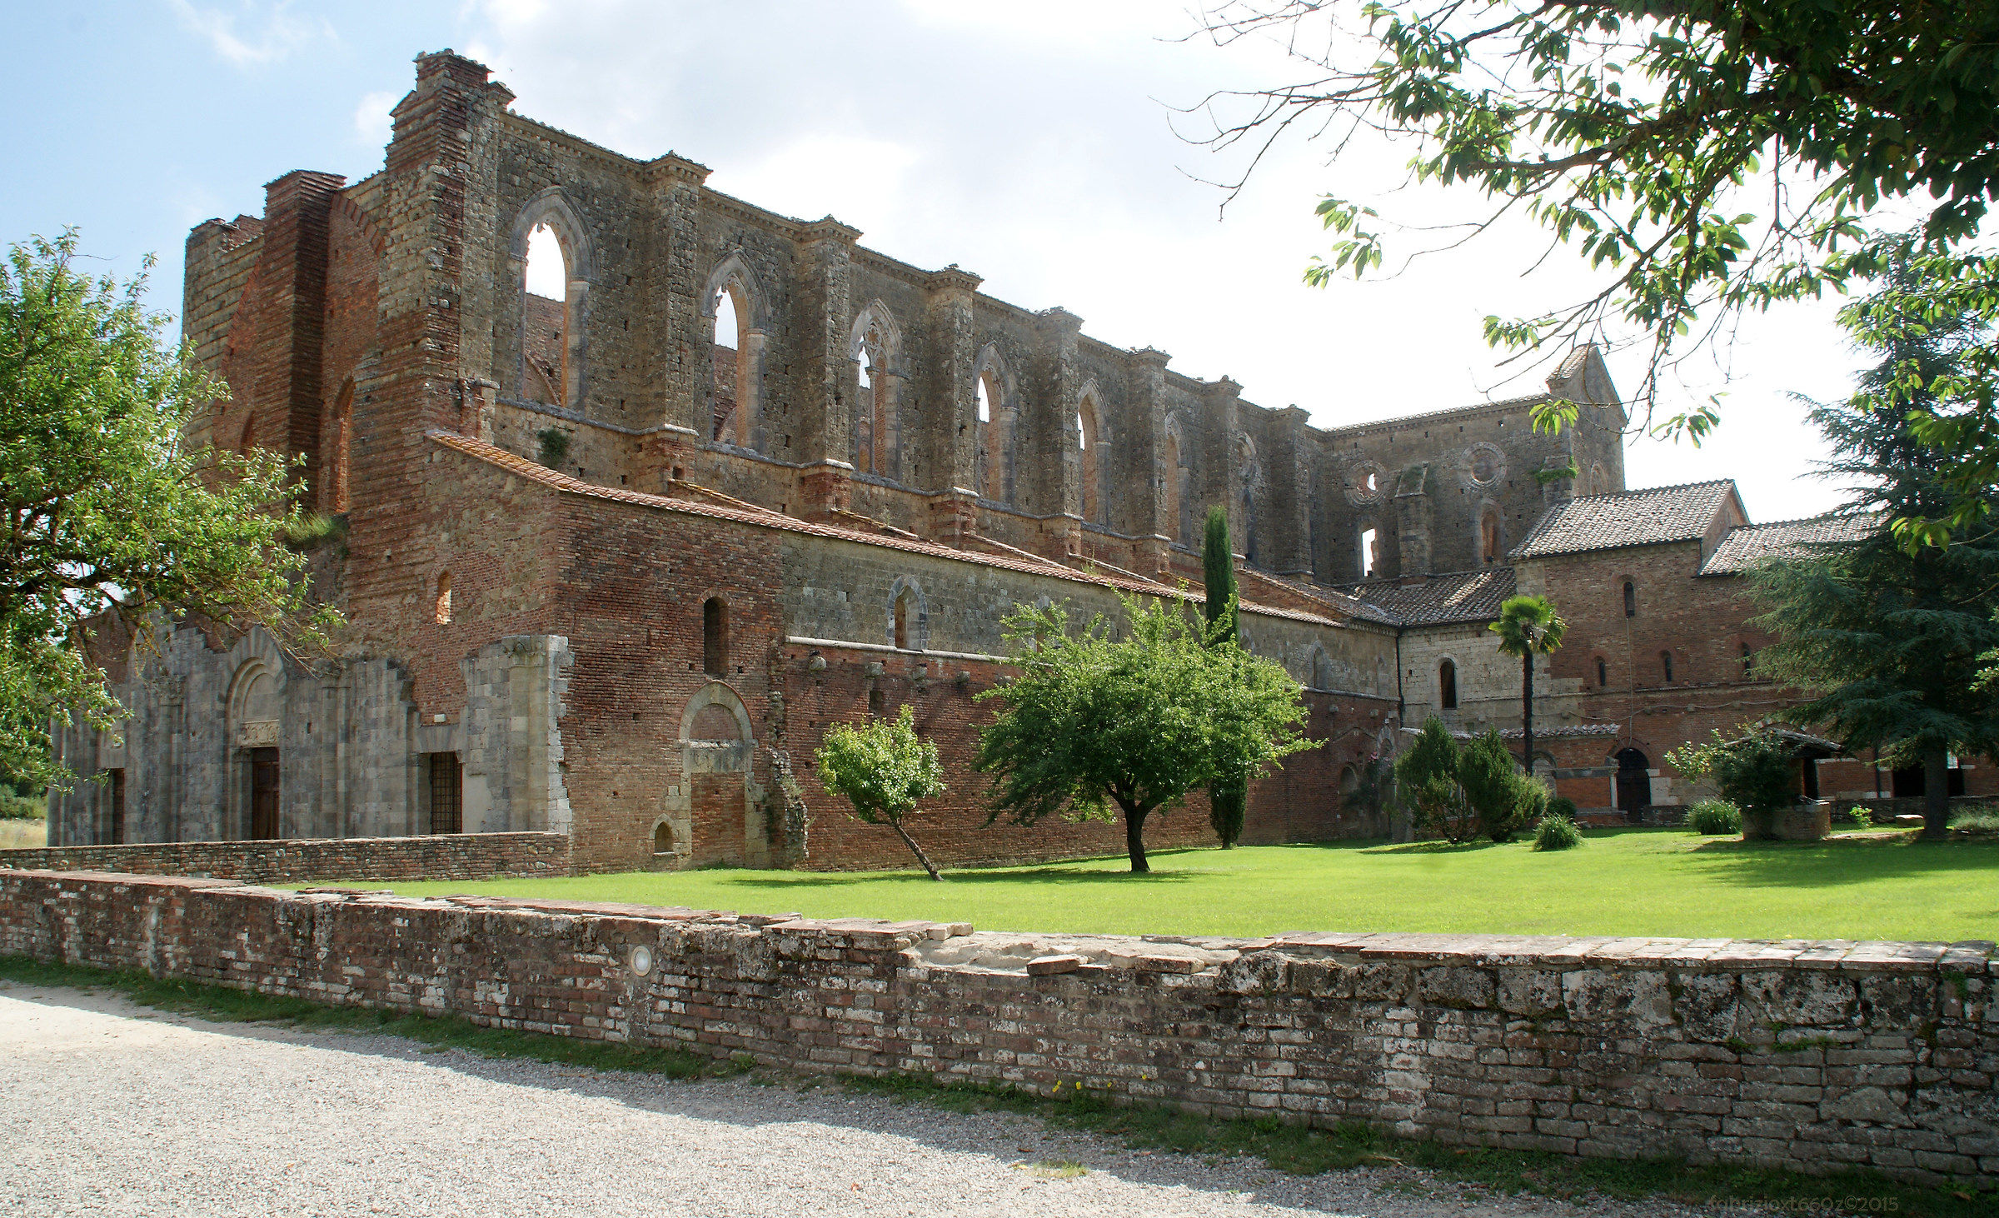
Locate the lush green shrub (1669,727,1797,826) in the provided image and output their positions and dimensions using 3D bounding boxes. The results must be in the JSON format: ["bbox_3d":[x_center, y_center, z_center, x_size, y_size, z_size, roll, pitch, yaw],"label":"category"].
[{"bbox_3d":[19.123,4.550,39.063,3.005,2.925,2.600,-4,-8,26],"label":"lush green shrub"}]

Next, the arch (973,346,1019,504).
[{"bbox_3d":[-0.390,-5.984,48.670,0.763,5.395,2.098,-6,-9,39],"label":"arch"}]

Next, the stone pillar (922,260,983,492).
[{"bbox_3d":[-1.423,-6.879,45.756,1.188,6.750,1.269,-6,-9,39],"label":"stone pillar"}]

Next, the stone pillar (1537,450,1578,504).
[{"bbox_3d":[22.218,-4.086,59.606,1.296,4.320,0.918,-6,-9,39],"label":"stone pillar"}]

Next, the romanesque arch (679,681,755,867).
[{"bbox_3d":[-5.600,3.239,29.501,0.400,3.652,1.929,-6,-9,39],"label":"romanesque arch"}]

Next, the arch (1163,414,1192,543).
[{"bbox_3d":[6.445,-4.915,56.988,0.763,5.259,2.126,-6,-9,39],"label":"arch"}]

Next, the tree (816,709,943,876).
[{"bbox_3d":[-2.274,3.499,28.755,2.426,3.350,2.400,0,-7,-5],"label":"tree"}]

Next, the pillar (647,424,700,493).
[{"bbox_3d":[-8.207,-3.713,37.424,0.981,1.591,1.155,-6,-9,39],"label":"pillar"}]

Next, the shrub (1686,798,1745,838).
[{"bbox_3d":[19.333,5.648,40.526,1.417,1.096,1.500,-4,-8,25],"label":"shrub"}]

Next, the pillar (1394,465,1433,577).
[{"bbox_3d":[17.558,-3.722,63.361,1.296,4.698,0.918,-6,-9,39],"label":"pillar"}]

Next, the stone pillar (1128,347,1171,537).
[{"bbox_3d":[5.088,-5.498,50.882,1.200,6.423,1.000,-6,-9,39],"label":"stone pillar"}]

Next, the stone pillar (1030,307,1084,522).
[{"bbox_3d":[1.974,-6.393,49.925,1.188,6.750,1.269,-6,-9,39],"label":"stone pillar"}]

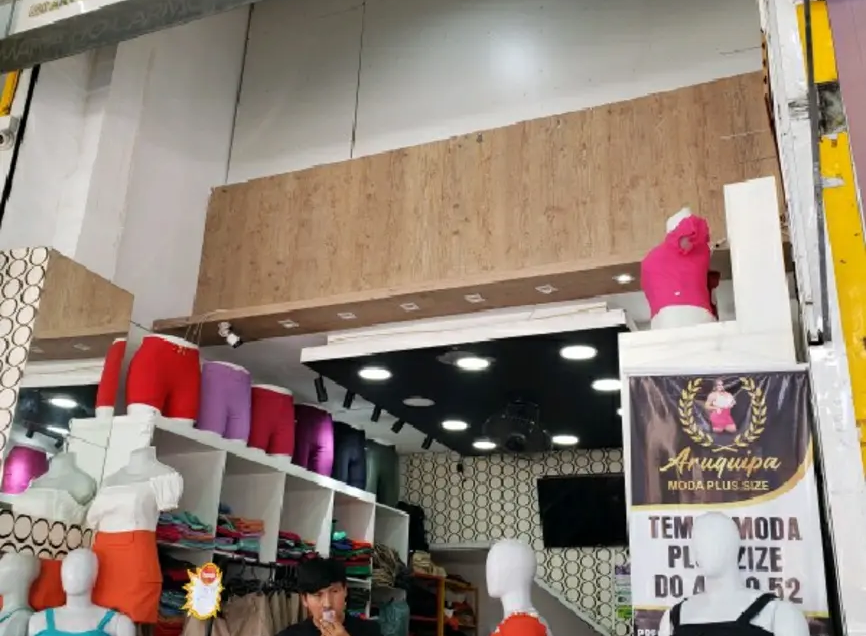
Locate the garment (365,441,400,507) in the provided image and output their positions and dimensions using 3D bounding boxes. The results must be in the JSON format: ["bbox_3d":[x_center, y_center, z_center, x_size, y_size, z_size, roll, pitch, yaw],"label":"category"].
[{"bbox_3d":[-0.442,1.345,7.443,0.275,0.482,0.379,-12,-25,33],"label":"garment"}]

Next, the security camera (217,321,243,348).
[{"bbox_3d":[-1.214,0.102,5.191,0.150,0.150,0.100,20,-27,-39],"label":"security camera"}]

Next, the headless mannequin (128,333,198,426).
[{"bbox_3d":[-1.554,0.348,5.040,0.305,0.398,0.433,-12,-25,33],"label":"headless mannequin"}]

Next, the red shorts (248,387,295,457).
[{"bbox_3d":[-1.115,0.717,5.995,0.265,0.433,0.369,-12,-25,33],"label":"red shorts"}]

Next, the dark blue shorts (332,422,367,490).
[{"bbox_3d":[-0.640,1.032,6.316,0.290,0.430,0.400,-12,-25,33],"label":"dark blue shorts"}]

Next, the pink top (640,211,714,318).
[{"bbox_3d":[1.086,-0.227,3.867,0.290,0.390,0.390,1,-21,4],"label":"pink top"}]

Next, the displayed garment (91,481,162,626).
[{"bbox_3d":[-1.537,1.182,4.351,0.360,0.640,0.270,-8,-23,26],"label":"displayed garment"}]

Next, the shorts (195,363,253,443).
[{"bbox_3d":[-1.323,0.535,5.546,0.270,0.438,0.379,-12,-25,33],"label":"shorts"}]

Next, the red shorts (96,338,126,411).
[{"bbox_3d":[-1.848,0.365,5.142,0.290,0.410,0.400,-2,-21,11],"label":"red shorts"}]

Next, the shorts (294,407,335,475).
[{"bbox_3d":[-0.898,0.909,6.414,0.270,0.420,0.360,-14,-26,37],"label":"shorts"}]

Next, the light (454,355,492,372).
[{"bbox_3d":[0.245,0.283,5.375,0.225,0.035,0.225,2,-21,1],"label":"light"}]

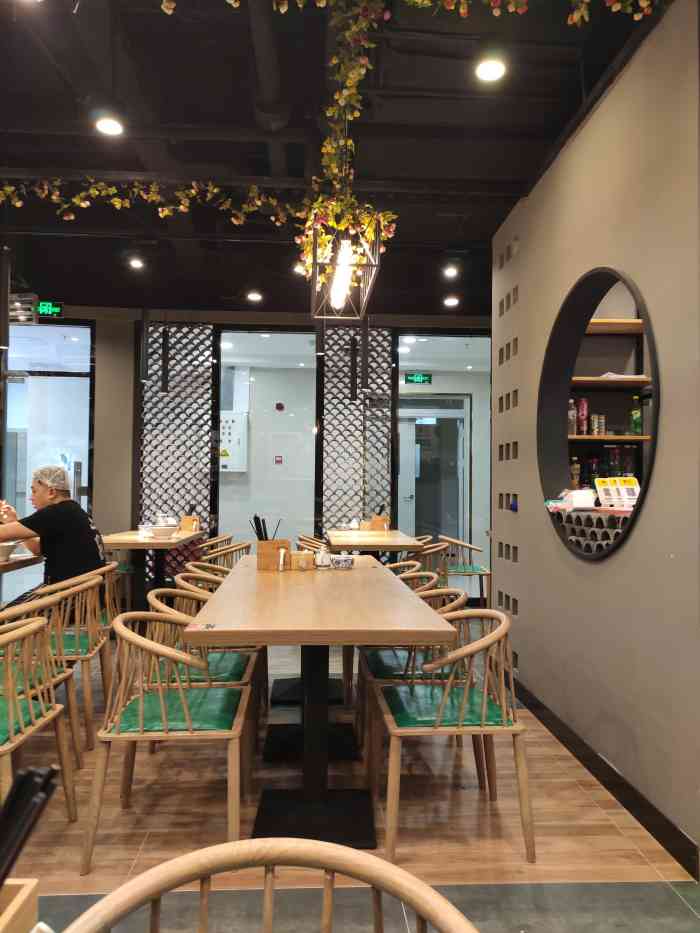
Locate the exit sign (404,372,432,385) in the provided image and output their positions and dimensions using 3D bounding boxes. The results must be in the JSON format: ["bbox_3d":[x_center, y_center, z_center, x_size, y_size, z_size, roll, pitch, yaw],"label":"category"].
[{"bbox_3d":[0.918,-1.164,8.966,0.360,0.145,0.040,1,-2,-4],"label":"exit sign"}]

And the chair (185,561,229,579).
[{"bbox_3d":[-0.731,0.954,4.002,0.500,0.735,0.550,1,-2,-4],"label":"chair"}]

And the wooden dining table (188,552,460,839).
[{"bbox_3d":[-0.174,0.891,3.084,0.800,0.745,2.230,1,-2,-5],"label":"wooden dining table"}]

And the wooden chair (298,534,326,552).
[{"bbox_3d":[-0.227,0.972,5.689,0.490,0.750,0.480,1,-2,-4],"label":"wooden chair"}]

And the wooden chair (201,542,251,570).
[{"bbox_3d":[-1.031,0.988,5.264,0.500,0.735,0.550,1,-2,-4],"label":"wooden chair"}]

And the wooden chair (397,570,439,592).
[{"bbox_3d":[0.216,0.953,3.568,0.500,0.735,0.550,1,-2,-4],"label":"wooden chair"}]

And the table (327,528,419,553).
[{"bbox_3d":[0.174,1.011,5.870,0.730,0.755,1.500,1,-2,-4],"label":"table"}]

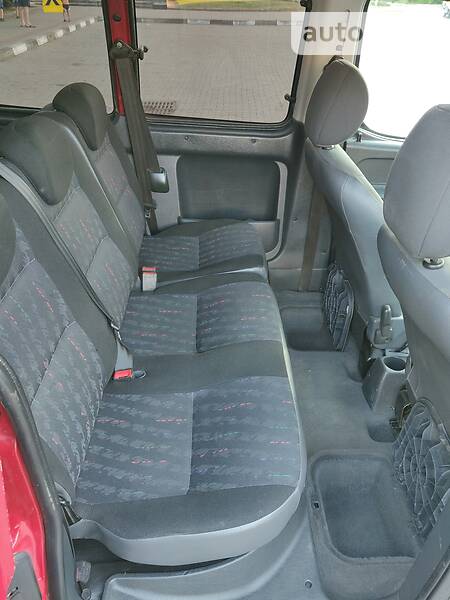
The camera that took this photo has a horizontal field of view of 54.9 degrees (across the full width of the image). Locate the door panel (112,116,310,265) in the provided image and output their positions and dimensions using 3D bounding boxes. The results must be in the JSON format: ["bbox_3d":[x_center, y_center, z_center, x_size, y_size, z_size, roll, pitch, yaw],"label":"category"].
[{"bbox_3d":[-0.044,-0.448,1.880,0.770,0.680,0.090,0,39,0],"label":"door panel"}]

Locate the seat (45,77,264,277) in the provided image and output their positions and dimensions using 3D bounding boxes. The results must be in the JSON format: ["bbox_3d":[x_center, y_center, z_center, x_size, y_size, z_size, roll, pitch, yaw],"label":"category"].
[{"bbox_3d":[-0.212,-0.366,1.649,0.770,0.850,0.440,0,39,0],"label":"seat"}]

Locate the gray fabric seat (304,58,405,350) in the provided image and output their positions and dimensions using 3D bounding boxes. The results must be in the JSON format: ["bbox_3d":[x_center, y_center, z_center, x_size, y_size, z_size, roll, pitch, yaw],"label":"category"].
[{"bbox_3d":[0.669,-0.299,1.585,0.820,1.030,0.500,0,39,0],"label":"gray fabric seat"}]

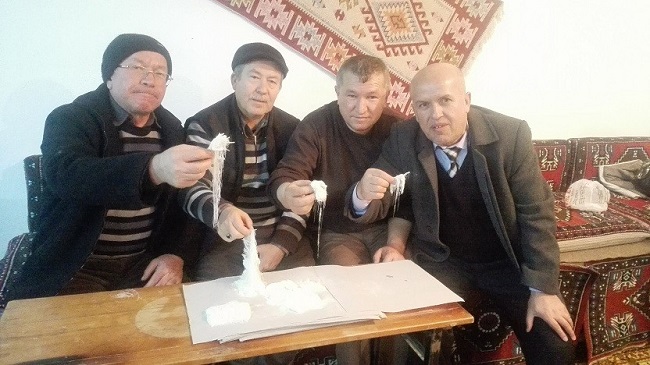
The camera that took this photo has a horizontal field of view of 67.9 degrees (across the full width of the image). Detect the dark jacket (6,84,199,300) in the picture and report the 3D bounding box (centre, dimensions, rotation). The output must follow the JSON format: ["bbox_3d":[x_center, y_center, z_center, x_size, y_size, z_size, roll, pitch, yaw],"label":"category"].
[{"bbox_3d":[-0.720,0.014,1.600,0.640,0.700,0.560,-3,9,-22],"label":"dark jacket"}]

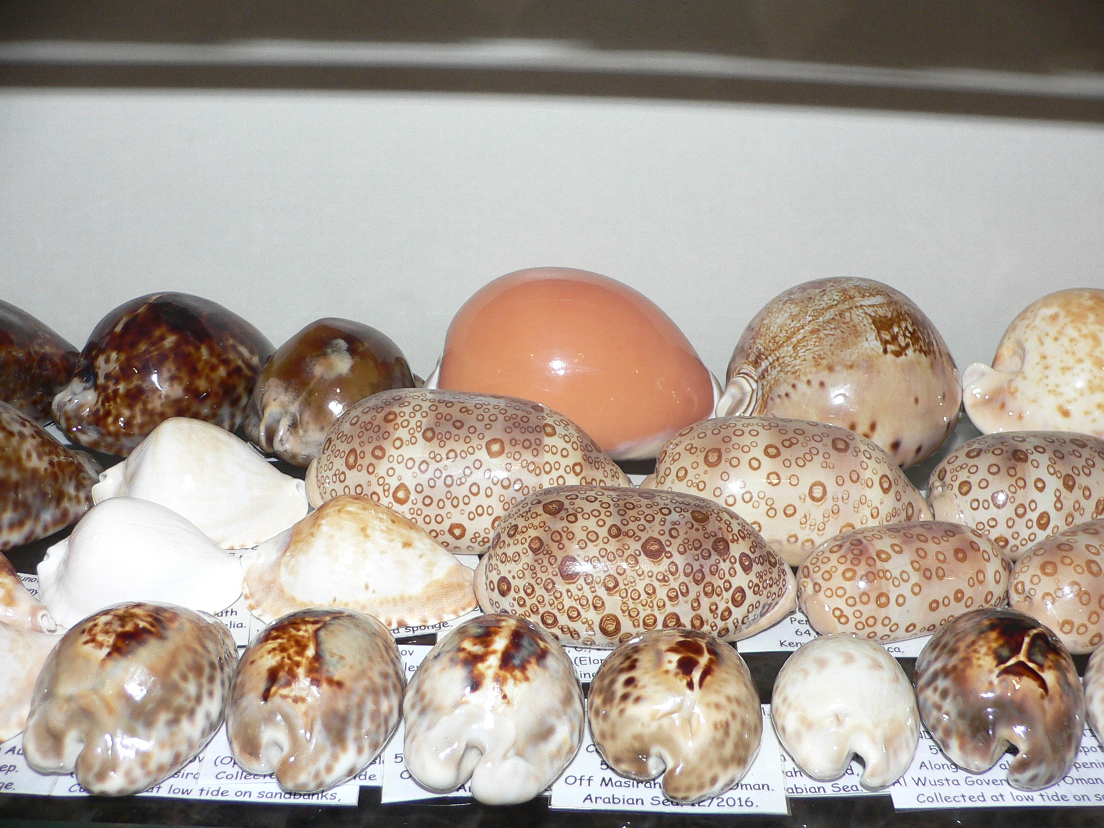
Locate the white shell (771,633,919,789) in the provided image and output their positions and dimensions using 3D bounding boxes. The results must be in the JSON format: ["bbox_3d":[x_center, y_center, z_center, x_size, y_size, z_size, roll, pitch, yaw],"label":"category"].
[{"bbox_3d":[0.072,0.069,0.271,0.034,0.026,0.045,4,25,5],"label":"white shell"}]

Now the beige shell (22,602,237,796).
[{"bbox_3d":[-0.099,0.063,0.266,0.044,0.033,0.057,7,25,12],"label":"beige shell"}]

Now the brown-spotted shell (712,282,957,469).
[{"bbox_3d":[0.107,-0.016,0.409,0.093,0.066,0.066,-4,25,-13],"label":"brown-spotted shell"}]

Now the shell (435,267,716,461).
[{"bbox_3d":[0.007,-0.023,0.416,0.106,0.060,0.073,9,27,17],"label":"shell"}]

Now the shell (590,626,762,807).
[{"bbox_3d":[0.030,0.069,0.271,0.040,0.029,0.051,3,26,6],"label":"shell"}]

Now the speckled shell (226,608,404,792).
[{"bbox_3d":[-0.056,0.064,0.268,0.042,0.031,0.053,3,25,2],"label":"speckled shell"}]

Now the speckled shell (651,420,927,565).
[{"bbox_3d":[0.074,0.022,0.355,0.090,0.042,0.051,9,26,16],"label":"speckled shell"}]

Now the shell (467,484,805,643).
[{"bbox_3d":[0.022,0.040,0.317,0.092,0.040,0.051,3,26,6],"label":"shell"}]

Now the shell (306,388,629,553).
[{"bbox_3d":[-0.029,0.015,0.356,0.103,0.047,0.057,5,25,8],"label":"shell"}]

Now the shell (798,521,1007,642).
[{"bbox_3d":[0.101,0.045,0.320,0.065,0.030,0.037,-4,25,-11],"label":"shell"}]

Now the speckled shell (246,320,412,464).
[{"bbox_3d":[-0.081,-0.013,0.412,0.047,0.043,0.067,21,33,36],"label":"speckled shell"}]

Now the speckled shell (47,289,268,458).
[{"bbox_3d":[-0.140,-0.017,0.411,0.082,0.053,0.055,-11,28,-25],"label":"speckled shell"}]

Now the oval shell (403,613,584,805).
[{"bbox_3d":[-0.014,0.066,0.265,0.043,0.031,0.055,3,25,2],"label":"oval shell"}]

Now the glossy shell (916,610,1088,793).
[{"bbox_3d":[0.110,0.066,0.274,0.039,0.031,0.053,6,26,11],"label":"glossy shell"}]

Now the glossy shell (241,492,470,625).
[{"bbox_3d":[-0.057,0.040,0.323,0.069,0.034,0.043,1,26,2],"label":"glossy shell"}]

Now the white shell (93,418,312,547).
[{"bbox_3d":[-0.117,0.018,0.363,0.070,0.036,0.046,1,26,2],"label":"white shell"}]

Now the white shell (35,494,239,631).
[{"bbox_3d":[-0.121,0.040,0.322,0.061,0.035,0.040,-1,26,-4],"label":"white shell"}]

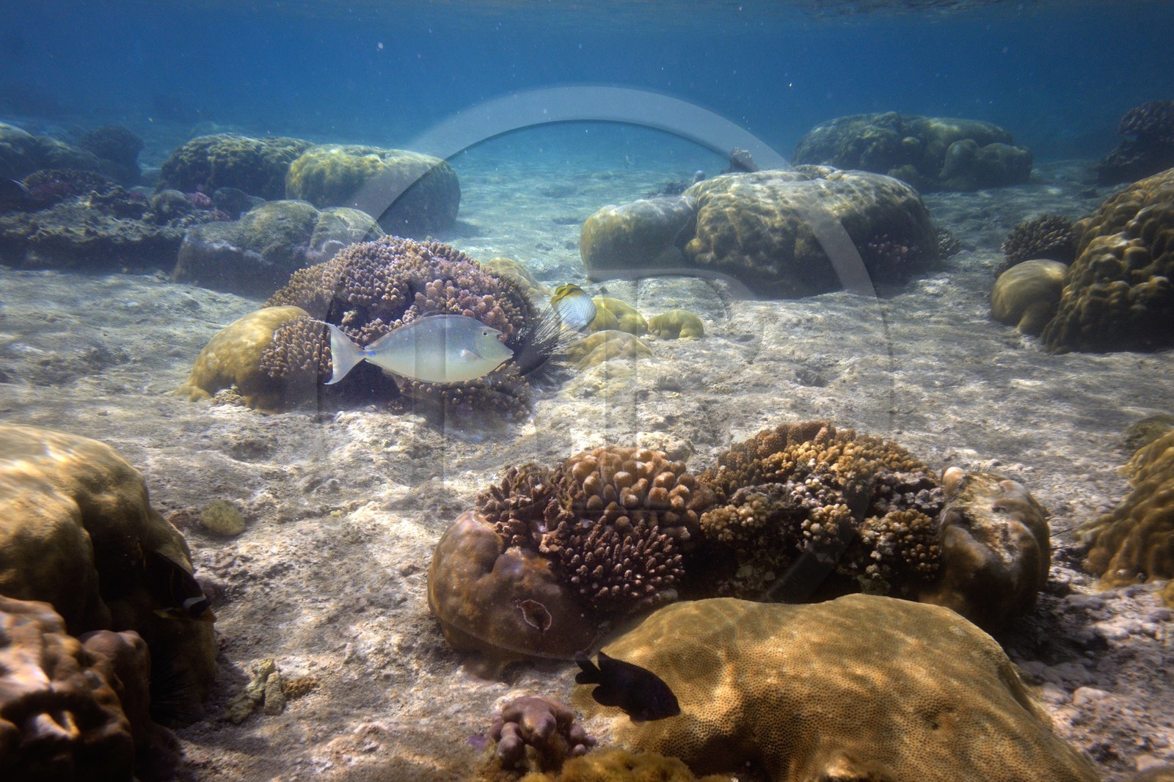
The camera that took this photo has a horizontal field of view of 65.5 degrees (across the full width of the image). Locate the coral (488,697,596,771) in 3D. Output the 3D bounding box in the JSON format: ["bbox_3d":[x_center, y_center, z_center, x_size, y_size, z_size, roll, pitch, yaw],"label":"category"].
[{"bbox_3d":[-0.048,0.362,0.985,0.115,0.060,0.105,-1,18,-3],"label":"coral"}]

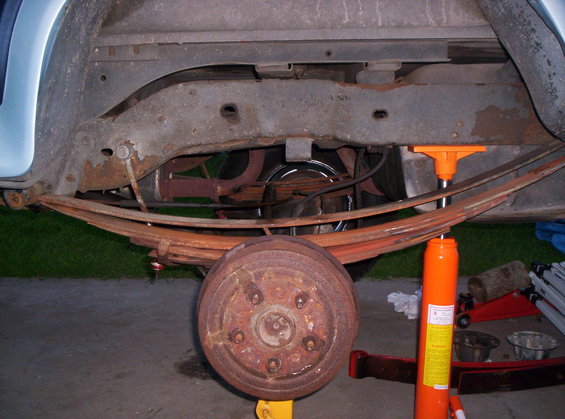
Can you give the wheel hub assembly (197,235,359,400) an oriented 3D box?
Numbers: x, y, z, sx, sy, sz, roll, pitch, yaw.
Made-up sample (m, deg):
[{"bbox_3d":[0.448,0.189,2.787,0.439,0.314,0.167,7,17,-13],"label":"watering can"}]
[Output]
[{"bbox_3d":[-0.010,0.219,1.165,0.318,0.318,0.112,1,8,3],"label":"wheel hub assembly"}]

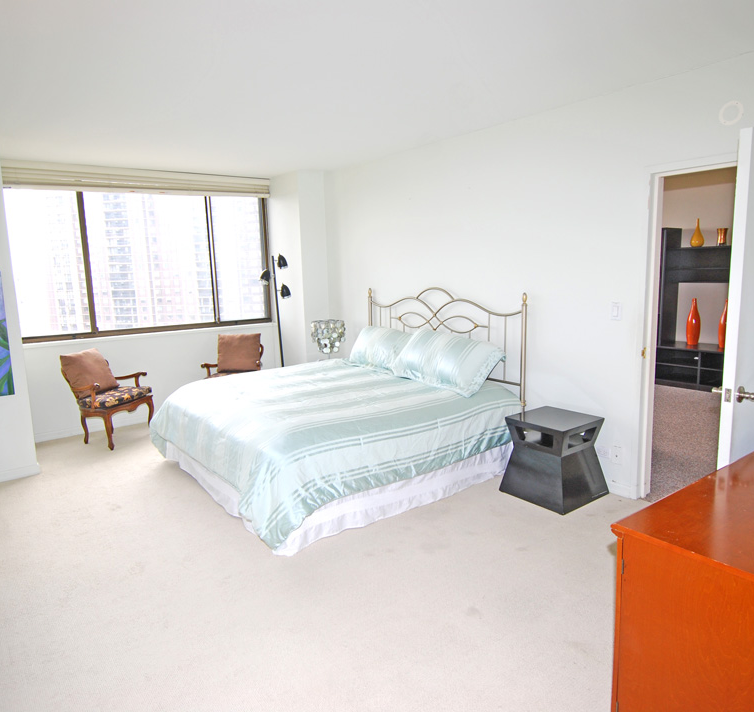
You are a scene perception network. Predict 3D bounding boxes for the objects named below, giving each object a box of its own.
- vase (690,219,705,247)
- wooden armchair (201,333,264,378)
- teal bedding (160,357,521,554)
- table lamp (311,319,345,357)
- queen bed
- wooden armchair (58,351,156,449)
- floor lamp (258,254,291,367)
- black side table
[{"bbox_3d":[3.921,-1.502,6.506,0.150,0.330,0.150,-8,11,-36],"label":"vase"},{"bbox_3d":[-1.552,0.226,5.926,0.600,0.880,0.610,-2,9,2],"label":"wooden armchair"},{"bbox_3d":[-0.380,0.516,4.247,2.110,0.630,2.140,-8,11,-36],"label":"teal bedding"},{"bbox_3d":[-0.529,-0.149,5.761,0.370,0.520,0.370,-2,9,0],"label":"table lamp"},{"bbox_3d":[-0.324,0.196,4.242,2.220,1.360,2.120,-8,11,-36],"label":"queen bed"},{"bbox_3d":[-2.599,0.379,5.154,0.610,0.880,0.600,1,9,20],"label":"wooden armchair"},{"bbox_3d":[-1.120,-0.249,6.024,0.380,1.760,0.280,-3,9,-9],"label":"floor lamp"},{"bbox_3d":[1.195,0.672,3.585,0.510,0.515,0.510,-8,11,-36],"label":"black side table"}]

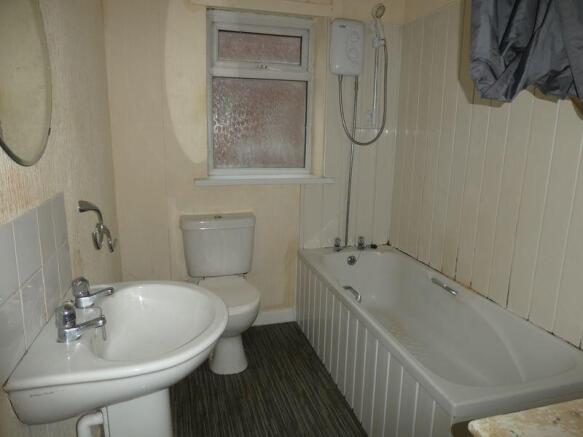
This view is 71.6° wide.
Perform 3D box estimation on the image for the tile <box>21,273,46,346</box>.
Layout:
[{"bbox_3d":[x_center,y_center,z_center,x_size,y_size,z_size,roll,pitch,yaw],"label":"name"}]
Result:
[{"bbox_3d":[-0.646,0.219,1.015,0.010,0.153,0.157,-2,12,-15],"label":"tile"}]

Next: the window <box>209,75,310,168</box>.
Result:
[{"bbox_3d":[-0.203,-0.640,2.765,0.645,0.595,0.045,-2,12,-15],"label":"window"}]

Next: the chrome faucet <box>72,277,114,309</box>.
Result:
[{"bbox_3d":[-0.596,0.219,1.215,0.110,0.088,0.048,-2,12,-15],"label":"chrome faucet"}]

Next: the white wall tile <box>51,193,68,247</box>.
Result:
[{"bbox_3d":[-0.720,0.005,1.257,0.010,0.153,0.135,-2,12,-15],"label":"white wall tile"}]

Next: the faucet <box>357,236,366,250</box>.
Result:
[{"bbox_3d":[0.505,0.183,2.874,0.052,0.090,0.110,-2,12,-15],"label":"faucet"}]

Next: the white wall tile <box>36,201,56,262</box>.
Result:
[{"bbox_3d":[-0.684,0.033,1.128,0.010,0.153,0.150,-2,12,-15],"label":"white wall tile"}]

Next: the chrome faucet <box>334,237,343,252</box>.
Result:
[{"bbox_3d":[0.332,0.189,2.826,0.052,0.090,0.110,-2,12,-15],"label":"chrome faucet"}]

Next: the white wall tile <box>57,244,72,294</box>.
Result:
[{"bbox_3d":[-0.723,0.159,1.290,0.010,0.153,0.135,-2,12,-15],"label":"white wall tile"}]

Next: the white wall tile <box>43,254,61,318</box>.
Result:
[{"bbox_3d":[-0.687,0.187,1.161,0.010,0.153,0.150,-2,12,-15],"label":"white wall tile"}]

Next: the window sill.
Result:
[{"bbox_3d":[-0.178,-0.262,2.749,0.945,0.037,0.190,-2,12,-15],"label":"window sill"}]

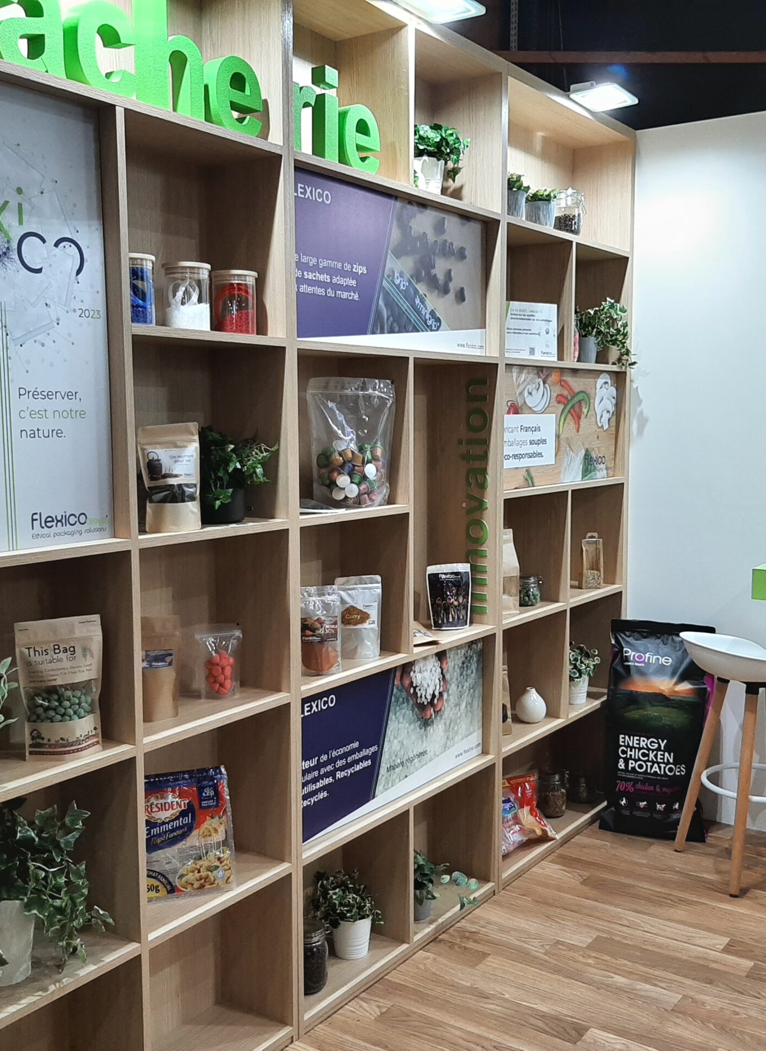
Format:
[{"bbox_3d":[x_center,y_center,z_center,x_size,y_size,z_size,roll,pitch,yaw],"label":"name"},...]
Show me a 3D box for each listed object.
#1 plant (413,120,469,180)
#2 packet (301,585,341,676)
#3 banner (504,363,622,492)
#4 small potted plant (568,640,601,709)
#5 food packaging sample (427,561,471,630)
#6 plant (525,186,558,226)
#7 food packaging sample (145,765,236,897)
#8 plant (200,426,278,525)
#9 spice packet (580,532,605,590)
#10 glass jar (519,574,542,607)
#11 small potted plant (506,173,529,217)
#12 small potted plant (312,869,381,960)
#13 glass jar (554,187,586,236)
[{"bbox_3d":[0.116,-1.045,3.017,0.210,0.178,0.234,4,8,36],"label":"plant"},{"bbox_3d":[-0.169,0.262,2.640,0.132,0.224,0.065,-2,6,-16],"label":"packet"},{"bbox_3d":[0.613,-0.335,3.604,0.010,0.397,0.914,4,8,36],"label":"banner"},{"bbox_3d":[0.711,0.542,3.885,0.155,0.228,0.155,0,6,0],"label":"small potted plant"},{"bbox_3d":[0.209,0.222,3.290,0.161,0.198,0.058,-3,7,-26],"label":"food packaging sample"},{"bbox_3d":[0.530,-1.049,3.534,0.103,0.140,0.103,0,6,0],"label":"plant"},{"bbox_3d":[-0.457,0.683,2.349,0.220,0.280,0.055,-2,-5,-20],"label":"food packaging sample"},{"bbox_3d":[-0.351,-0.119,2.410,0.175,0.219,0.175,4,8,36],"label":"plant"},{"bbox_3d":[0.781,0.131,3.938,0.068,0.206,0.045,0,6,-2],"label":"spice packet"},{"bbox_3d":[0.495,0.222,3.602,0.092,0.098,0.092,0,6,0],"label":"glass jar"},{"bbox_3d":[0.402,-1.016,3.293,0.110,0.159,0.110,4,8,36],"label":"small potted plant"},{"bbox_3d":[-0.102,1.092,2.970,0.192,0.234,0.196,0,6,0],"label":"small potted plant"},{"bbox_3d":[0.634,-1.061,3.608,0.110,0.180,0.110,0,6,0],"label":"glass jar"}]

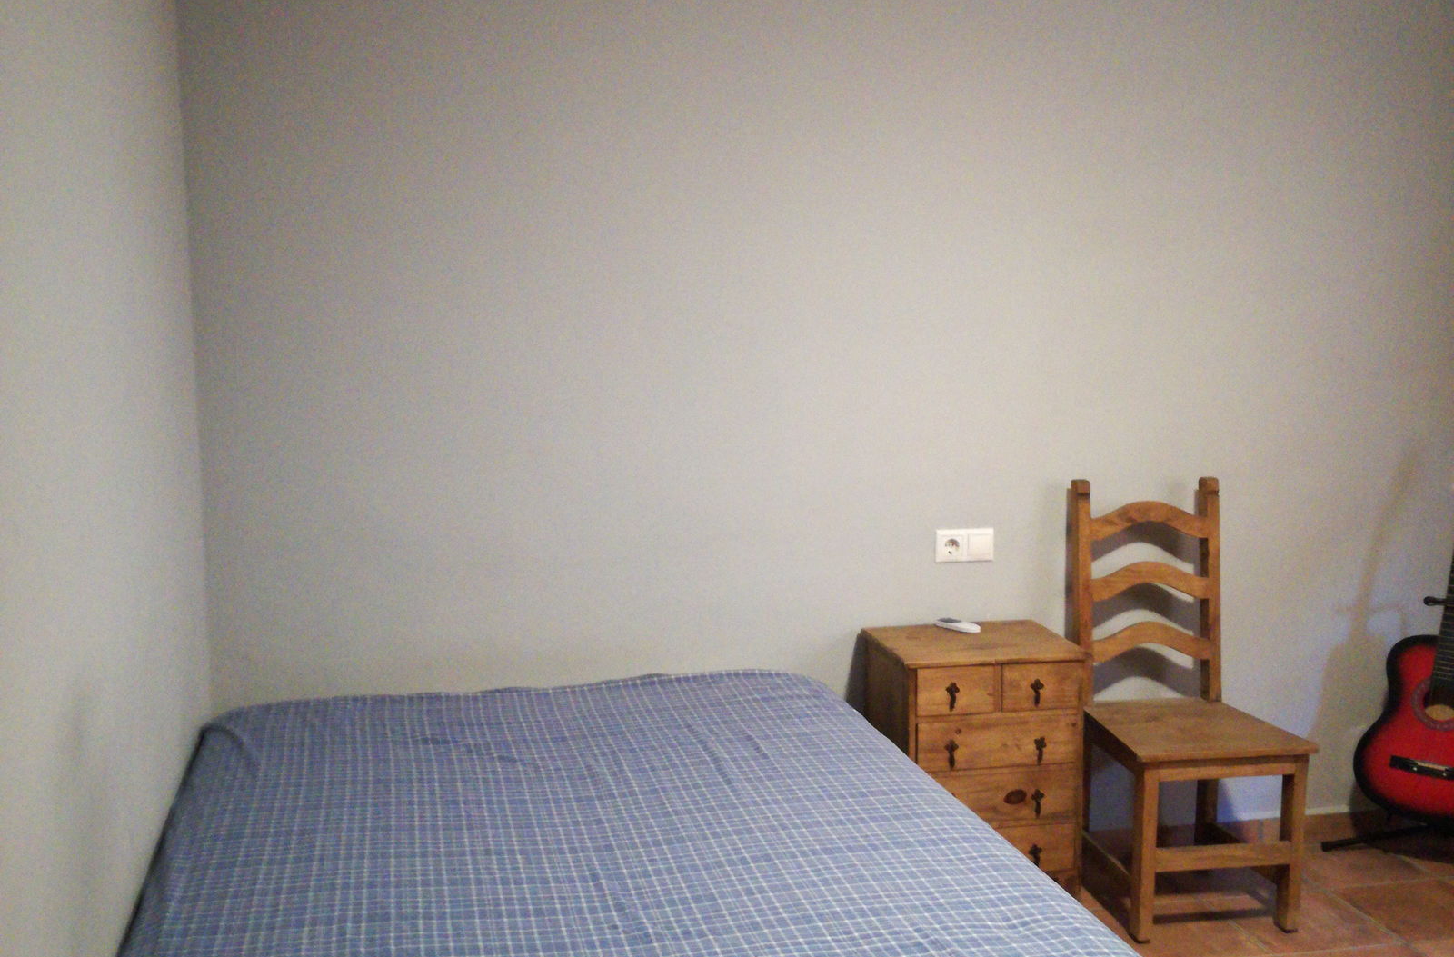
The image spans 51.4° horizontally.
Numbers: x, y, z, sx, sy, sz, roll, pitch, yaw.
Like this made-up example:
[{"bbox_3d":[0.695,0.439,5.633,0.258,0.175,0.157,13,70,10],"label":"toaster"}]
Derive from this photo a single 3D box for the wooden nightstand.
[{"bbox_3d":[0.600,0.734,3.743,0.452,0.675,0.370,-2,6,-10],"label":"wooden nightstand"}]

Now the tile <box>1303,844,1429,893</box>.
[{"bbox_3d":[1.653,1.038,4.044,0.325,0.010,0.297,-2,6,-11],"label":"tile"}]

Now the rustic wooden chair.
[{"bbox_3d":[1.136,0.543,3.763,0.447,1.043,0.492,-1,6,-8],"label":"rustic wooden chair"}]

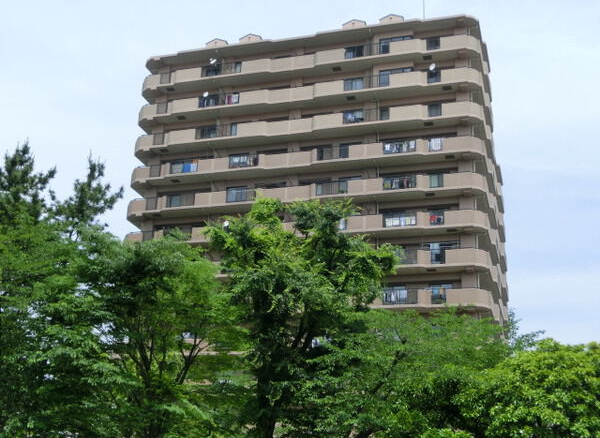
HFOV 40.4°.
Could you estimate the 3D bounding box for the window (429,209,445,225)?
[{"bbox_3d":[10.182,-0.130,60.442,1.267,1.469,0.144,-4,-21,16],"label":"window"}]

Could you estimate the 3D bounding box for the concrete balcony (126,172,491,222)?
[{"bbox_3d":[-0.170,-1.555,63.377,29.290,1.181,2.592,-4,-21,16],"label":"concrete balcony"}]

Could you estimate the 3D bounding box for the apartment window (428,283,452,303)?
[{"bbox_3d":[10.094,5.408,58.350,1.670,1.786,0.144,-4,-21,16],"label":"apartment window"}]

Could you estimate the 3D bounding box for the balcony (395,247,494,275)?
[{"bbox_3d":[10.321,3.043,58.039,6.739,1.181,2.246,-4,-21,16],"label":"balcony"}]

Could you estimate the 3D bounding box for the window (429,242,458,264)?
[{"bbox_3d":[10.430,2.558,59.333,2.246,1.901,0.144,-4,-21,16],"label":"window"}]

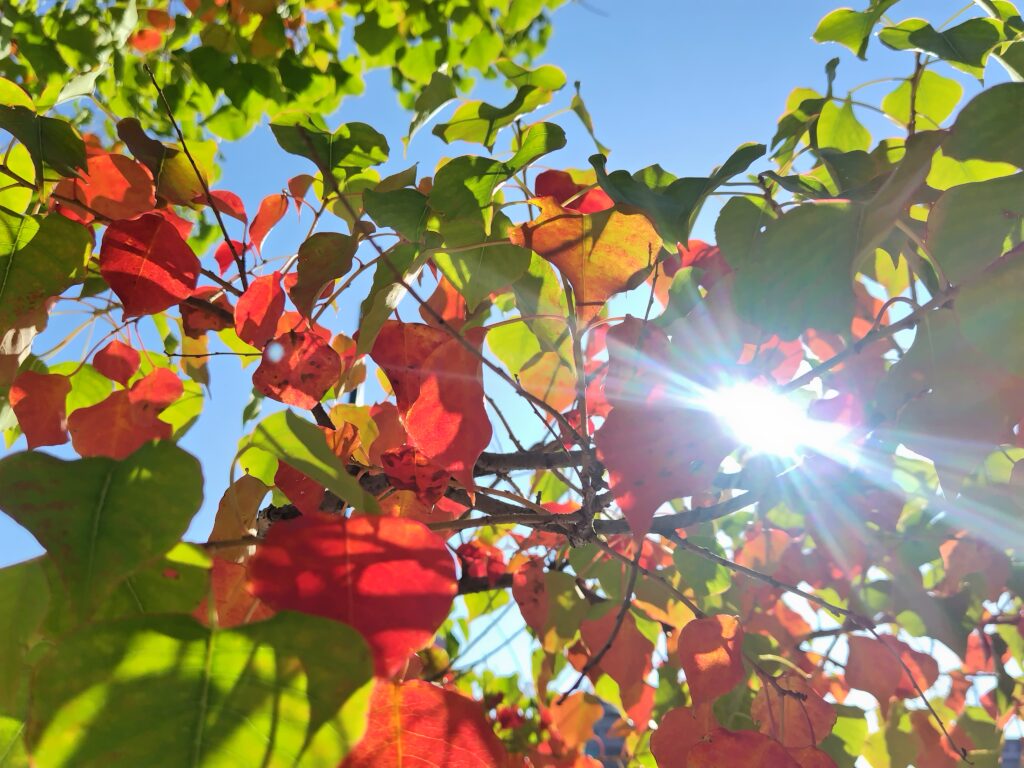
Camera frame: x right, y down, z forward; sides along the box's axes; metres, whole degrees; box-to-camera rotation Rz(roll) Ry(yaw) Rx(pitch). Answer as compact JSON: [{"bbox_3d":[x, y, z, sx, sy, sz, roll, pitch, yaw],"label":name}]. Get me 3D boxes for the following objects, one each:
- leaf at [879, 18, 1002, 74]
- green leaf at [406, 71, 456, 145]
[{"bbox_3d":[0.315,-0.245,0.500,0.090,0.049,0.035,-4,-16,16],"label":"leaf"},{"bbox_3d":[-0.059,-0.199,0.491,0.027,0.057,0.025,27,1,-16],"label":"green leaf"}]

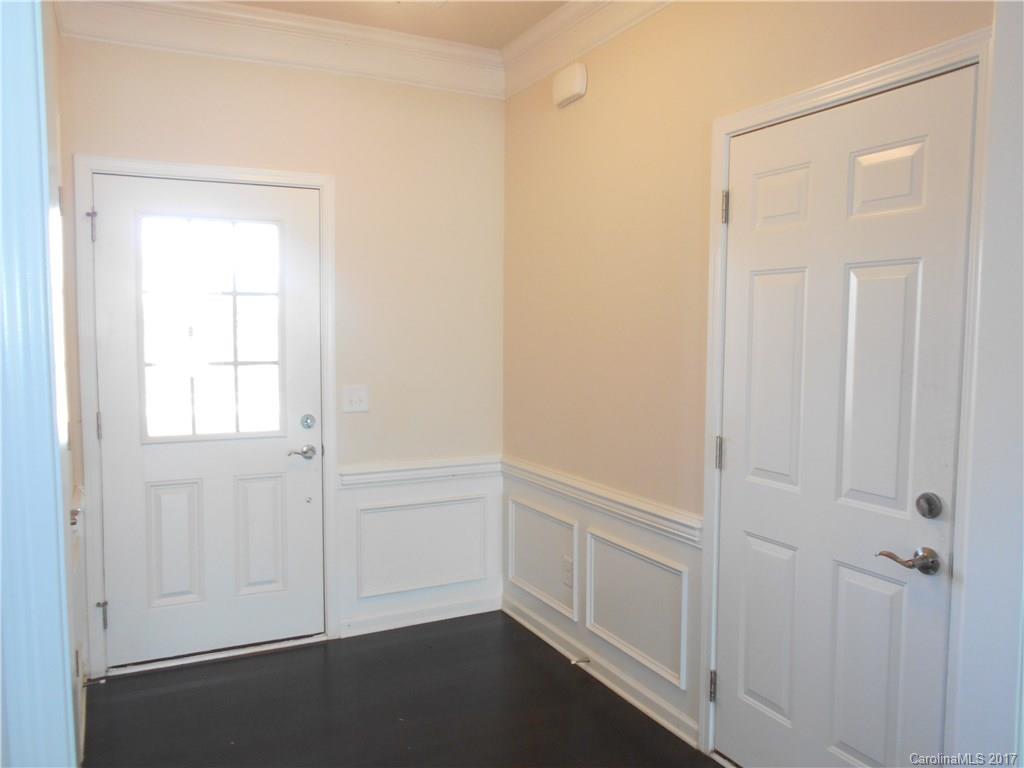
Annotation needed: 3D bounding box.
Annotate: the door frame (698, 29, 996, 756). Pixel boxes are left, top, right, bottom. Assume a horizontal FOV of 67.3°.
[{"bbox_3d":[0.912,0.236,2.235,0.110,2.178,0.950,-2,5,-28],"label":"door frame"}]

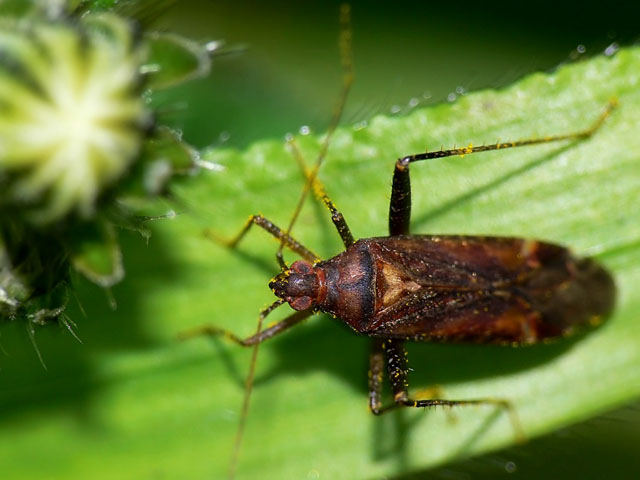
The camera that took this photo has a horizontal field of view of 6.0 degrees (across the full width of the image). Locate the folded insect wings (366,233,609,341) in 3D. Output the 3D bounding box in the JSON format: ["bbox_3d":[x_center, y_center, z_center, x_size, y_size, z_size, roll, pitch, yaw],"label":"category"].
[{"bbox_3d":[0.004,0.001,0.145,0.006,0.001,0.003,2,90,-9],"label":"folded insect wings"}]

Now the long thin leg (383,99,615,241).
[{"bbox_3d":[0.004,-0.001,0.146,0.006,0.001,0.004,-6,91,-11],"label":"long thin leg"}]

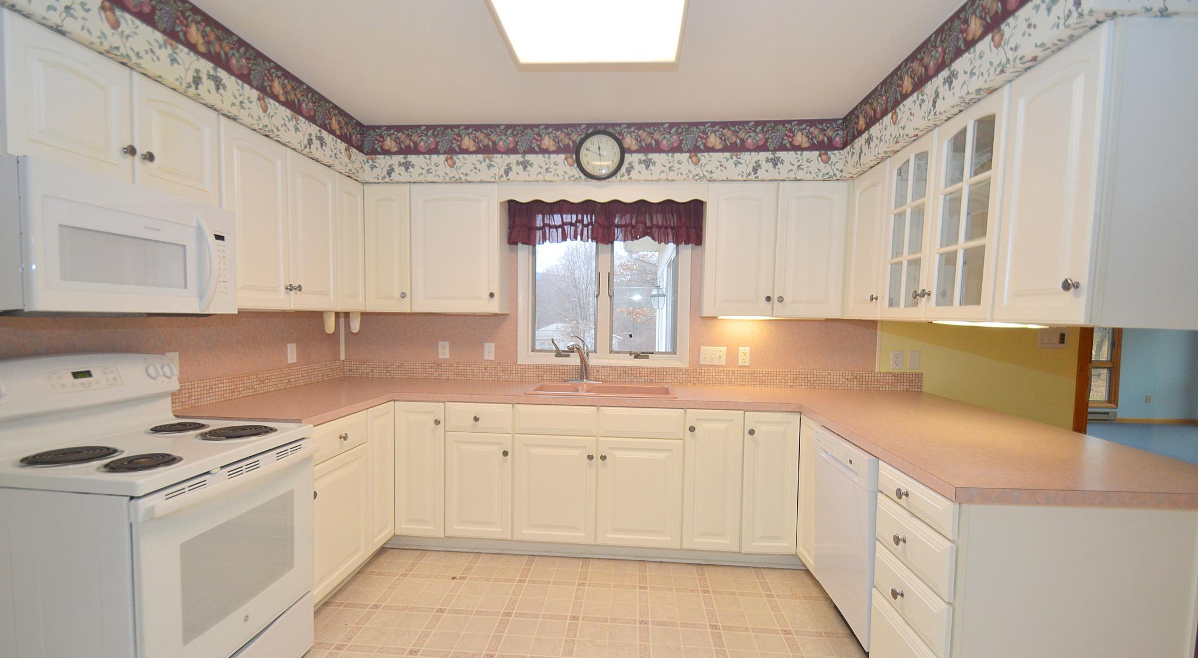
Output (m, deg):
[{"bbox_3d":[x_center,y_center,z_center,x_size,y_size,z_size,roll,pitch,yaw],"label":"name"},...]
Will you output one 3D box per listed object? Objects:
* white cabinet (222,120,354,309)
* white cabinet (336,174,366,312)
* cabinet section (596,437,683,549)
[{"bbox_3d":[-1.617,-0.478,2.406,0.300,0.771,0.805,1,2,4],"label":"white cabinet"},{"bbox_3d":[-1.580,-0.485,2.862,0.325,0.761,0.277,1,2,4],"label":"white cabinet"},{"bbox_3d":[0.239,0.869,2.956,0.467,0.588,0.570,1,2,4],"label":"cabinet section"}]

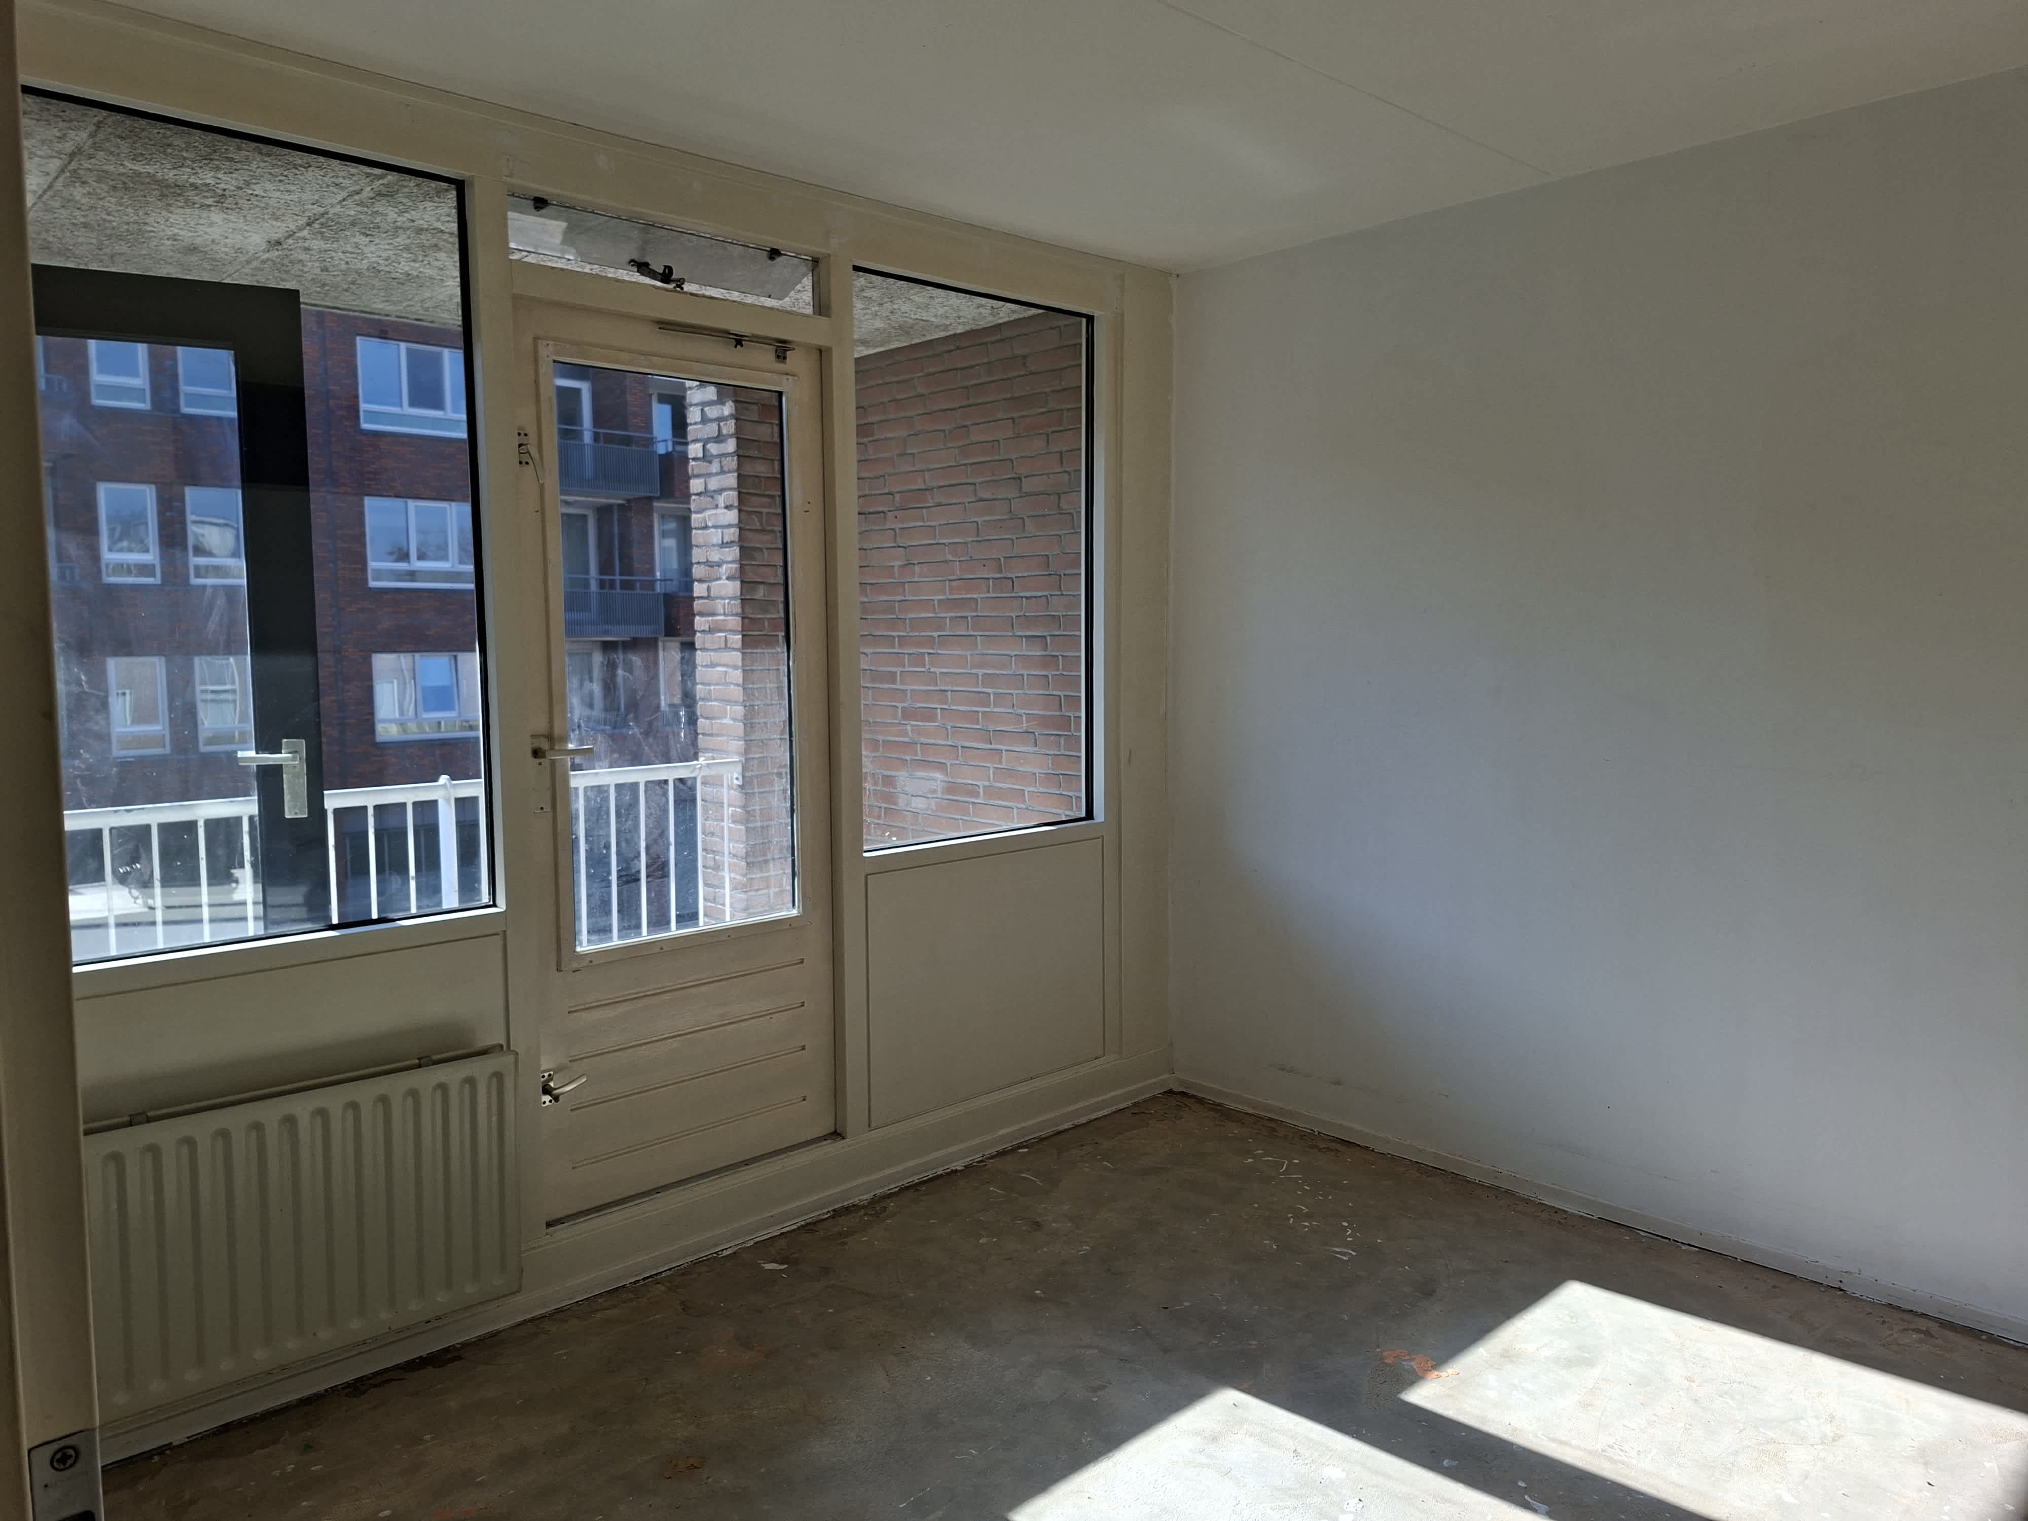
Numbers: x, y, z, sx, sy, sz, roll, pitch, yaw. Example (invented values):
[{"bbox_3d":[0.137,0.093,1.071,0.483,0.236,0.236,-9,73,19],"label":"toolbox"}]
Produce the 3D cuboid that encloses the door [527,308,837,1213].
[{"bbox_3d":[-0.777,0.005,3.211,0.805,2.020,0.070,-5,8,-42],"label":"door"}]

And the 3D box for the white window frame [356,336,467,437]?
[{"bbox_3d":[-11.228,-7.033,25.474,2.250,1.660,0.130,-5,8,-42],"label":"white window frame"}]

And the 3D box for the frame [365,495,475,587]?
[{"bbox_3d":[-11.209,-4.126,25.759,2.250,1.660,0.130,-5,8,-42],"label":"frame"}]

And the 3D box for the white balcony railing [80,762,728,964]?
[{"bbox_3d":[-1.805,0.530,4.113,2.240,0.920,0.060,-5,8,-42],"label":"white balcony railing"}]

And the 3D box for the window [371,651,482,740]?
[{"bbox_3d":[-11.189,-1.254,26.041,2.250,1.660,0.130,-5,8,-42],"label":"window"}]

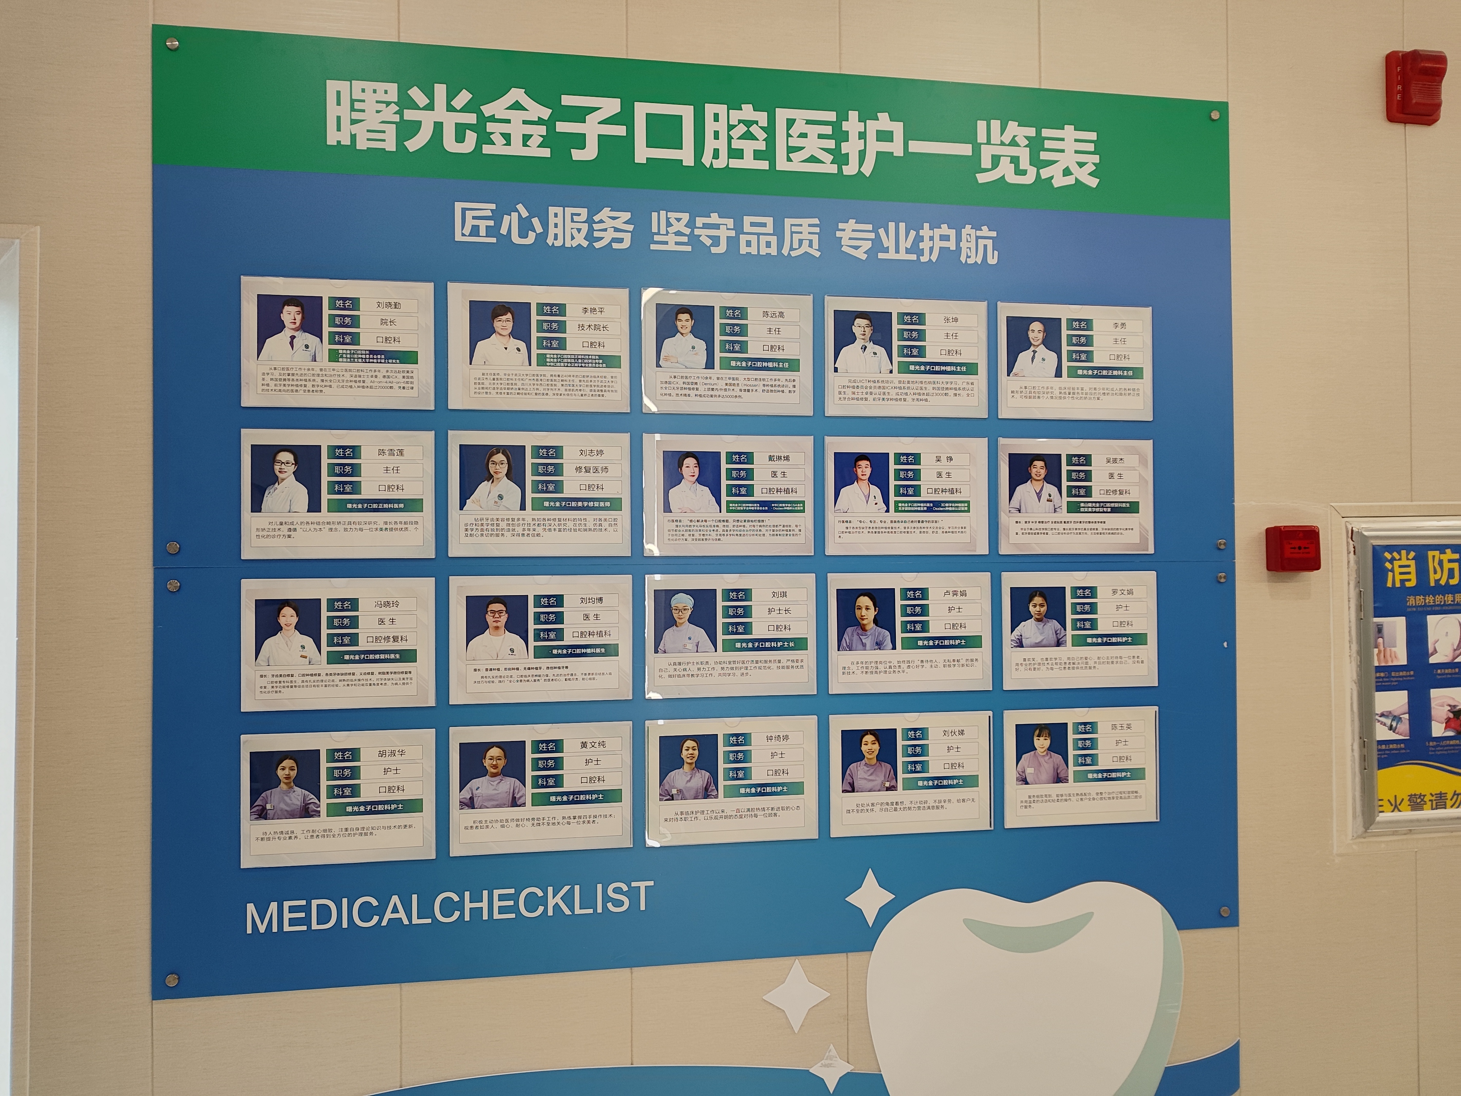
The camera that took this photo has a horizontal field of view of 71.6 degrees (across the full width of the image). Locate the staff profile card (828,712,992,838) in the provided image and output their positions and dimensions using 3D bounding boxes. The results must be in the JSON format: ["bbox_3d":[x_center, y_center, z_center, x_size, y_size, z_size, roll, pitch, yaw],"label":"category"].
[{"bbox_3d":[0.328,0.407,1.830,0.306,0.215,0.008,0,-1,-9],"label":"staff profile card"}]

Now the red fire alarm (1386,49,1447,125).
[{"bbox_3d":[1.369,-0.919,2.011,0.105,0.145,0.053,0,-1,-9],"label":"red fire alarm"}]

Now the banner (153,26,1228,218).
[{"bbox_3d":[0.011,-0.751,1.821,1.948,0.231,0.010,0,-1,-9],"label":"banner"}]

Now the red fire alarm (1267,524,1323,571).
[{"bbox_3d":[1.090,0.002,1.961,0.084,0.083,0.040,0,-1,-9],"label":"red fire alarm"}]

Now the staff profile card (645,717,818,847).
[{"bbox_3d":[0.004,0.408,1.779,0.306,0.215,0.008,0,-1,-9],"label":"staff profile card"}]

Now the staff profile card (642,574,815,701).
[{"bbox_3d":[0.003,0.156,1.803,0.306,0.217,0.008,0,-1,-9],"label":"staff profile card"}]

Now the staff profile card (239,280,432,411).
[{"bbox_3d":[-0.658,-0.343,1.706,0.309,0.217,0.008,0,-1,-9],"label":"staff profile card"}]

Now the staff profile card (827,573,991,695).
[{"bbox_3d":[0.326,0.153,1.834,0.306,0.215,0.008,0,-1,-9],"label":"staff profile card"}]

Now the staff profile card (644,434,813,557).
[{"bbox_3d":[-0.002,-0.092,1.786,0.306,0.215,0.008,0,-1,-9],"label":"staff profile card"}]

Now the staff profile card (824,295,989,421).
[{"bbox_3d":[0.325,-0.348,1.861,0.309,0.217,0.008,0,-1,-9],"label":"staff profile card"}]

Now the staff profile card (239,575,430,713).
[{"bbox_3d":[-0.647,0.159,1.680,0.306,0.215,0.008,0,-1,-9],"label":"staff profile card"}]

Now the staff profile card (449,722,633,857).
[{"bbox_3d":[-0.324,0.415,1.748,0.310,0.219,0.008,0,-1,-9],"label":"staff profile card"}]

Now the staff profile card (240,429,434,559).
[{"bbox_3d":[-0.656,-0.089,1.702,0.310,0.216,0.008,0,-1,-9],"label":"staff profile card"}]

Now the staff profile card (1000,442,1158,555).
[{"bbox_3d":[0.654,-0.096,1.909,0.312,0.217,0.008,0,-1,-9],"label":"staff profile card"}]

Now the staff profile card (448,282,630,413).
[{"bbox_3d":[-0.330,-0.346,1.758,0.309,0.218,0.008,0,-1,-9],"label":"staff profile card"}]

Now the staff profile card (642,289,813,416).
[{"bbox_3d":[-0.003,-0.344,1.790,0.306,0.215,0.008,0,-1,-9],"label":"staff profile card"}]

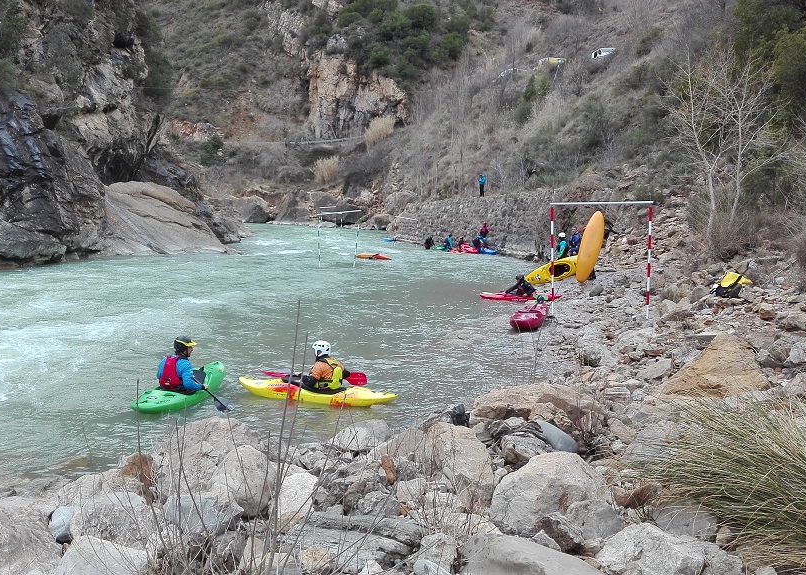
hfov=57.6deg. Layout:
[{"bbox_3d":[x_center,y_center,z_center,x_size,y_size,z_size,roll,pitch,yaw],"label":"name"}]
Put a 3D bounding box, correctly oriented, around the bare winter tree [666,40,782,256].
[{"bbox_3d":[10.606,-4.538,24.100,3.900,6.700,3.700,0,6,0],"label":"bare winter tree"}]

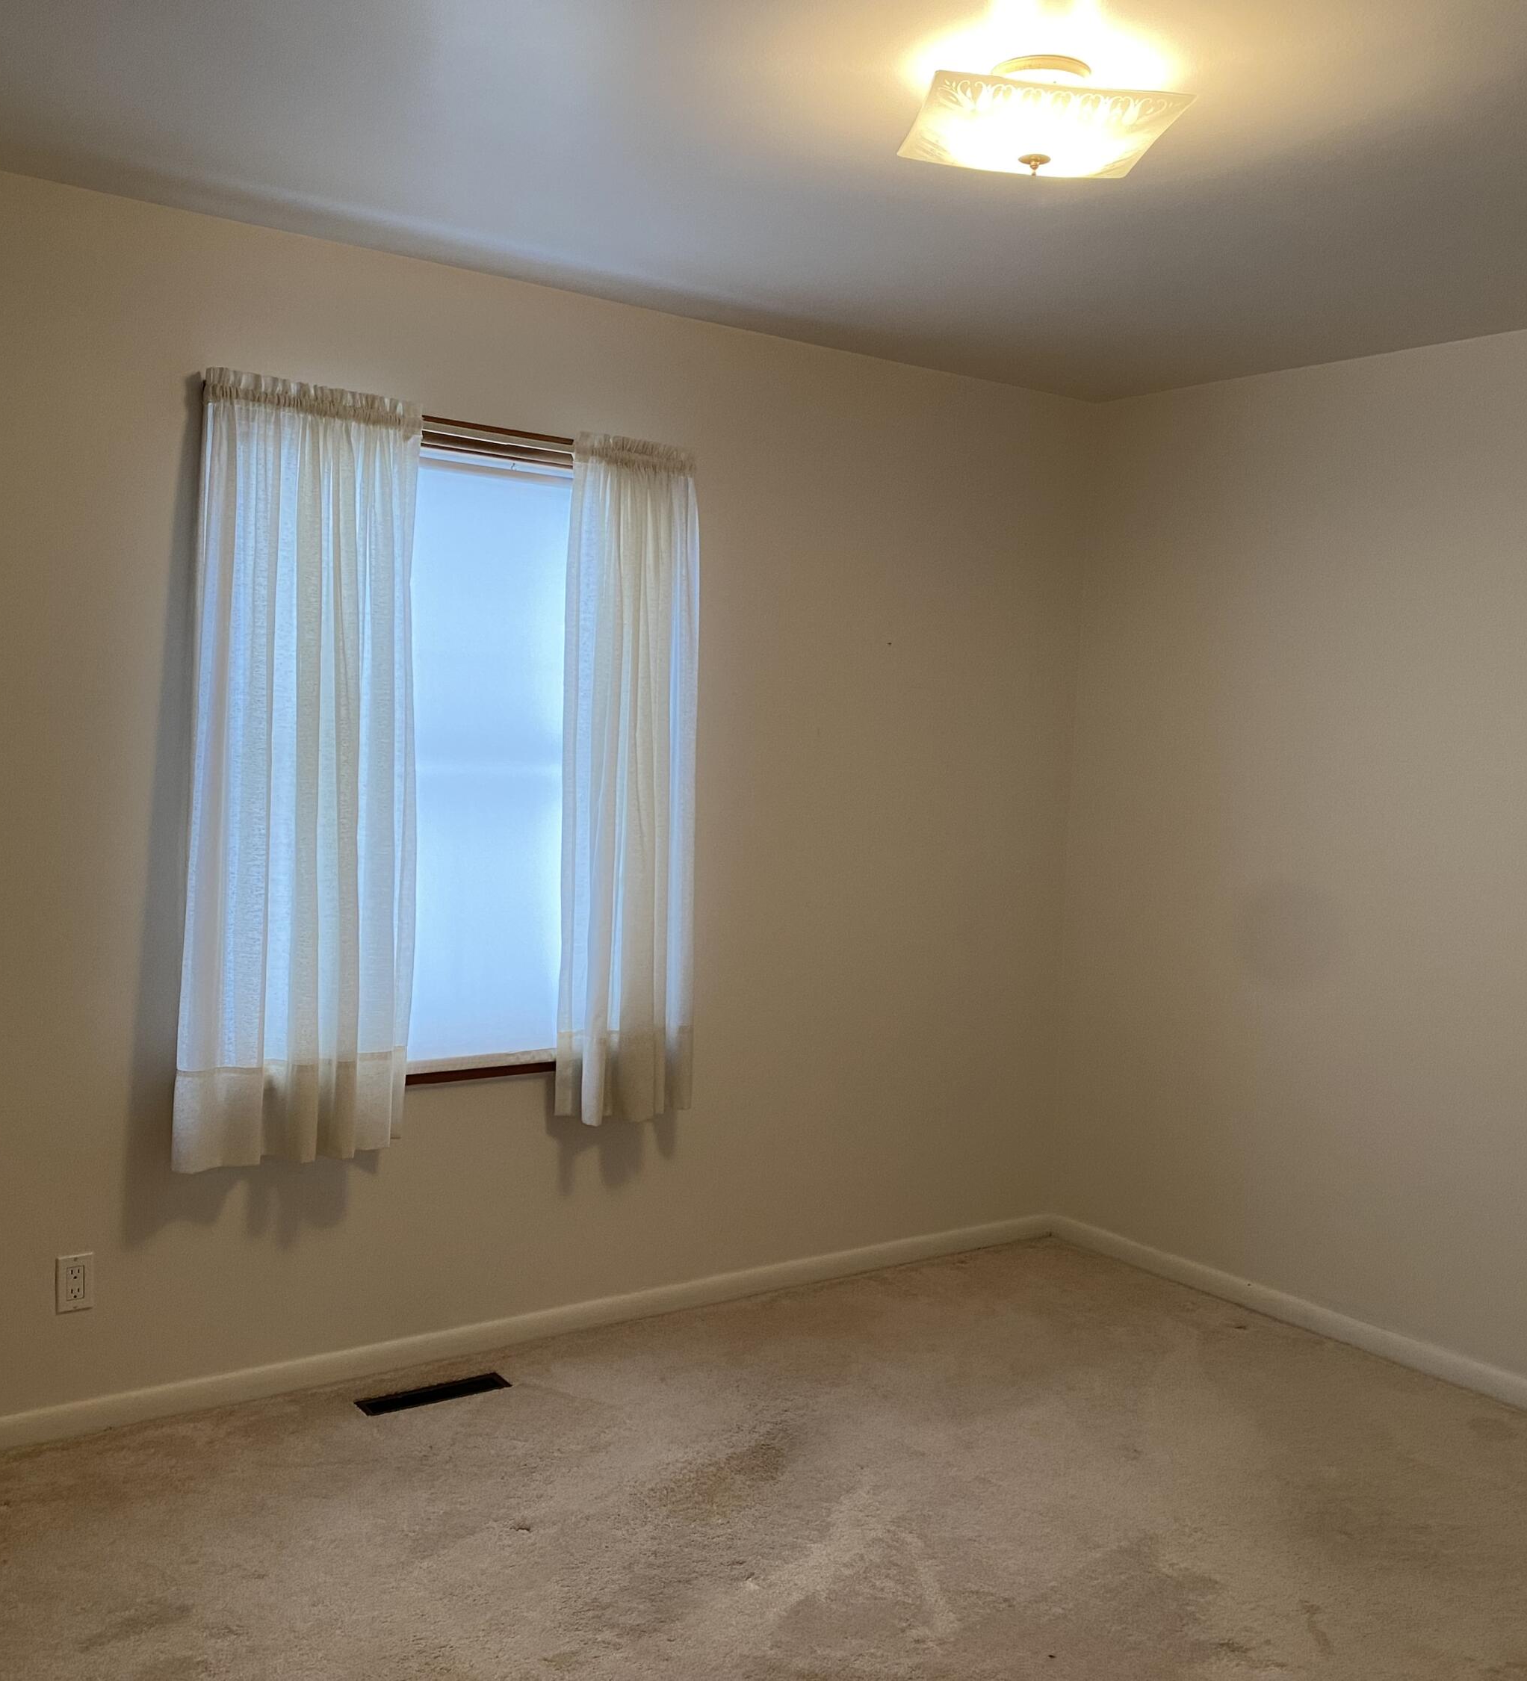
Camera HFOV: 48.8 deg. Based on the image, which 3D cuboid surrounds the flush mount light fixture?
[{"bbox_3d":[0.400,-1.044,2.445,0.358,0.152,0.358,2,4,-6],"label":"flush mount light fixture"}]

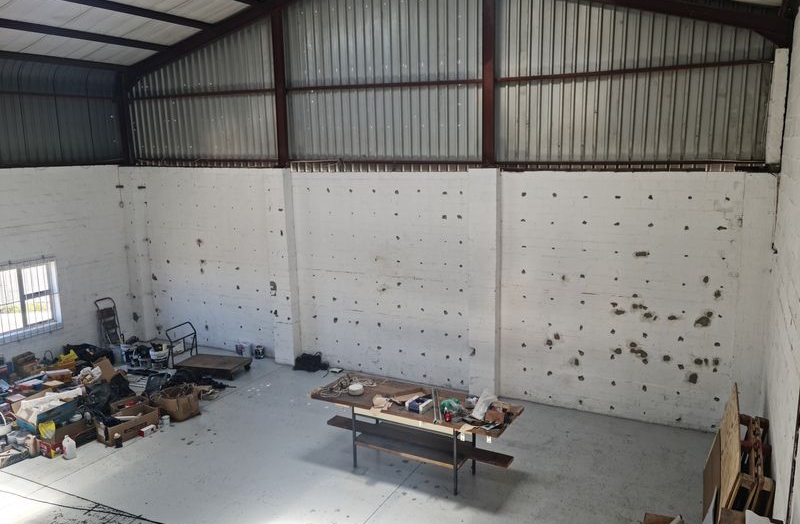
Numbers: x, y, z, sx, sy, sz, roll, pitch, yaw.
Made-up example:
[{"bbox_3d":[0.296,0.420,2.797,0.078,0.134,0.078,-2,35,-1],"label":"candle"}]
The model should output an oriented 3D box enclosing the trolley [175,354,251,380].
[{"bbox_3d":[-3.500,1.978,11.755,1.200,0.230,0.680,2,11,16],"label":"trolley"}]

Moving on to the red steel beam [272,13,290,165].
[{"bbox_3d":[-2.166,-3.130,11.440,0.185,2.725,0.100,4,12,27],"label":"red steel beam"}]

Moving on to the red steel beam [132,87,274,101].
[{"bbox_3d":[-4.018,-3.307,12.395,3.886,0.070,0.080,4,12,27],"label":"red steel beam"}]

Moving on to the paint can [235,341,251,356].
[{"bbox_3d":[-3.159,1.792,12.582,0.280,0.280,0.280,4,12,27],"label":"paint can"}]

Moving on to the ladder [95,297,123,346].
[{"bbox_3d":[-6.037,1.349,13.018,0.170,1.130,0.430,-15,3,29],"label":"ladder"}]

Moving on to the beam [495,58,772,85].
[{"bbox_3d":[3.088,-2.664,8.743,3.671,0.070,0.080,4,12,27],"label":"beam"}]

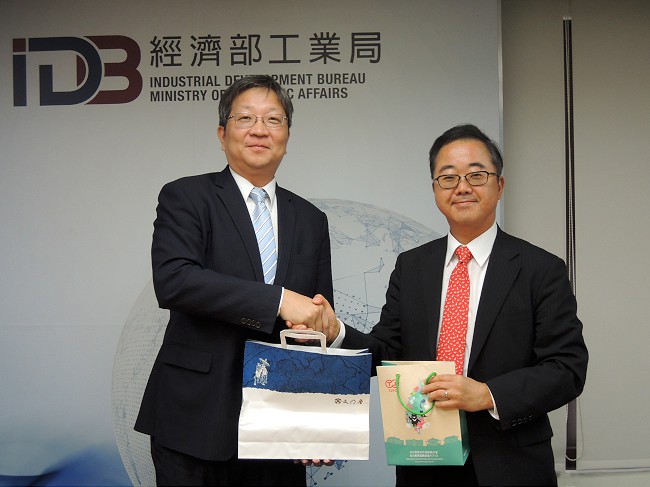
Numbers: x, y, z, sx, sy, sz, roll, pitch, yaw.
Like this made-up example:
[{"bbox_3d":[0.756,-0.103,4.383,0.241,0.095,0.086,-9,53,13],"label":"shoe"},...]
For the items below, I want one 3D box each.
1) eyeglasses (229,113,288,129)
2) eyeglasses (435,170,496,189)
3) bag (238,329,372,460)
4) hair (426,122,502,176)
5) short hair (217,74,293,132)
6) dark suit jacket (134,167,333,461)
[{"bbox_3d":[-0.174,-0.295,2.326,0.142,0.042,0.141,2,-3,-11],"label":"eyeglasses"},{"bbox_3d":[0.342,-0.149,2.259,0.139,0.042,0.141,-6,2,15],"label":"eyeglasses"},{"bbox_3d":[-0.045,0.341,2.132,0.289,0.291,0.107,3,0,3],"label":"bag"},{"bbox_3d":[0.344,-0.214,2.295,0.182,0.168,0.209,-6,3,15],"label":"hair"},{"bbox_3d":[-0.176,-0.342,2.356,0.182,0.171,0.209,1,-3,-11],"label":"short hair"},{"bbox_3d":[-0.219,0.170,2.275,0.490,0.704,0.377,-1,0,-24],"label":"dark suit jacket"}]

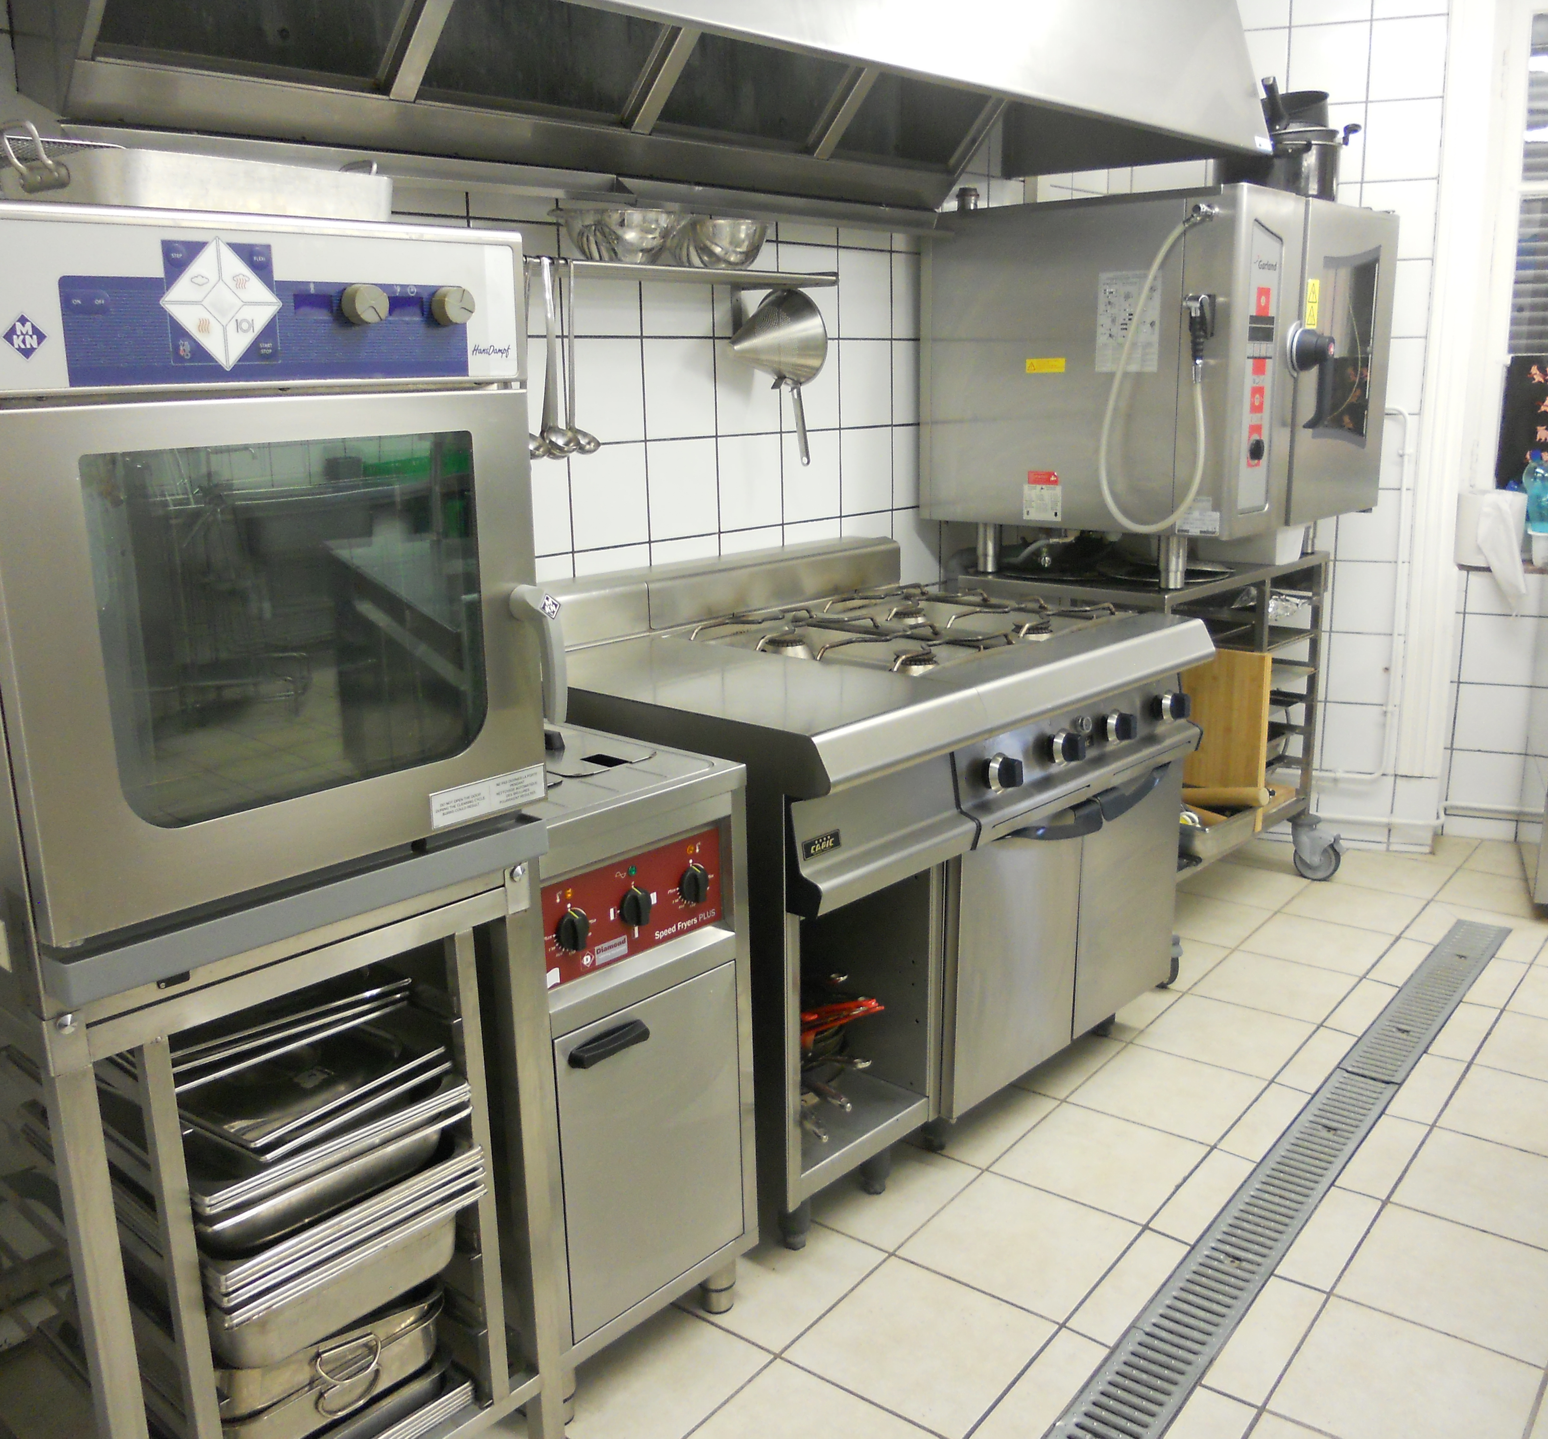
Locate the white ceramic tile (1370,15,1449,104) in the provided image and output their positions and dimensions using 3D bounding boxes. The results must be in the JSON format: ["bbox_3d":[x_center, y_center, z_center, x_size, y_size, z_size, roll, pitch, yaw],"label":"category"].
[{"bbox_3d":[1.628,-1.693,3.837,0.187,0.199,0.008,4,14,19],"label":"white ceramic tile"}]

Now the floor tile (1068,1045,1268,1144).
[{"bbox_3d":[0.765,0.727,2.893,0.291,0.010,0.303,10,17,35],"label":"floor tile"}]

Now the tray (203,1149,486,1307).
[{"bbox_3d":[-0.640,0.514,1.794,0.530,0.042,0.325,10,17,40],"label":"tray"}]

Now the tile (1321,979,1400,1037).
[{"bbox_3d":[1.284,0.630,3.273,0.078,0.010,0.303,9,16,36],"label":"tile"}]

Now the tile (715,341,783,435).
[{"bbox_3d":[-0.057,-0.704,3.173,0.010,0.196,0.196,12,19,41],"label":"tile"}]

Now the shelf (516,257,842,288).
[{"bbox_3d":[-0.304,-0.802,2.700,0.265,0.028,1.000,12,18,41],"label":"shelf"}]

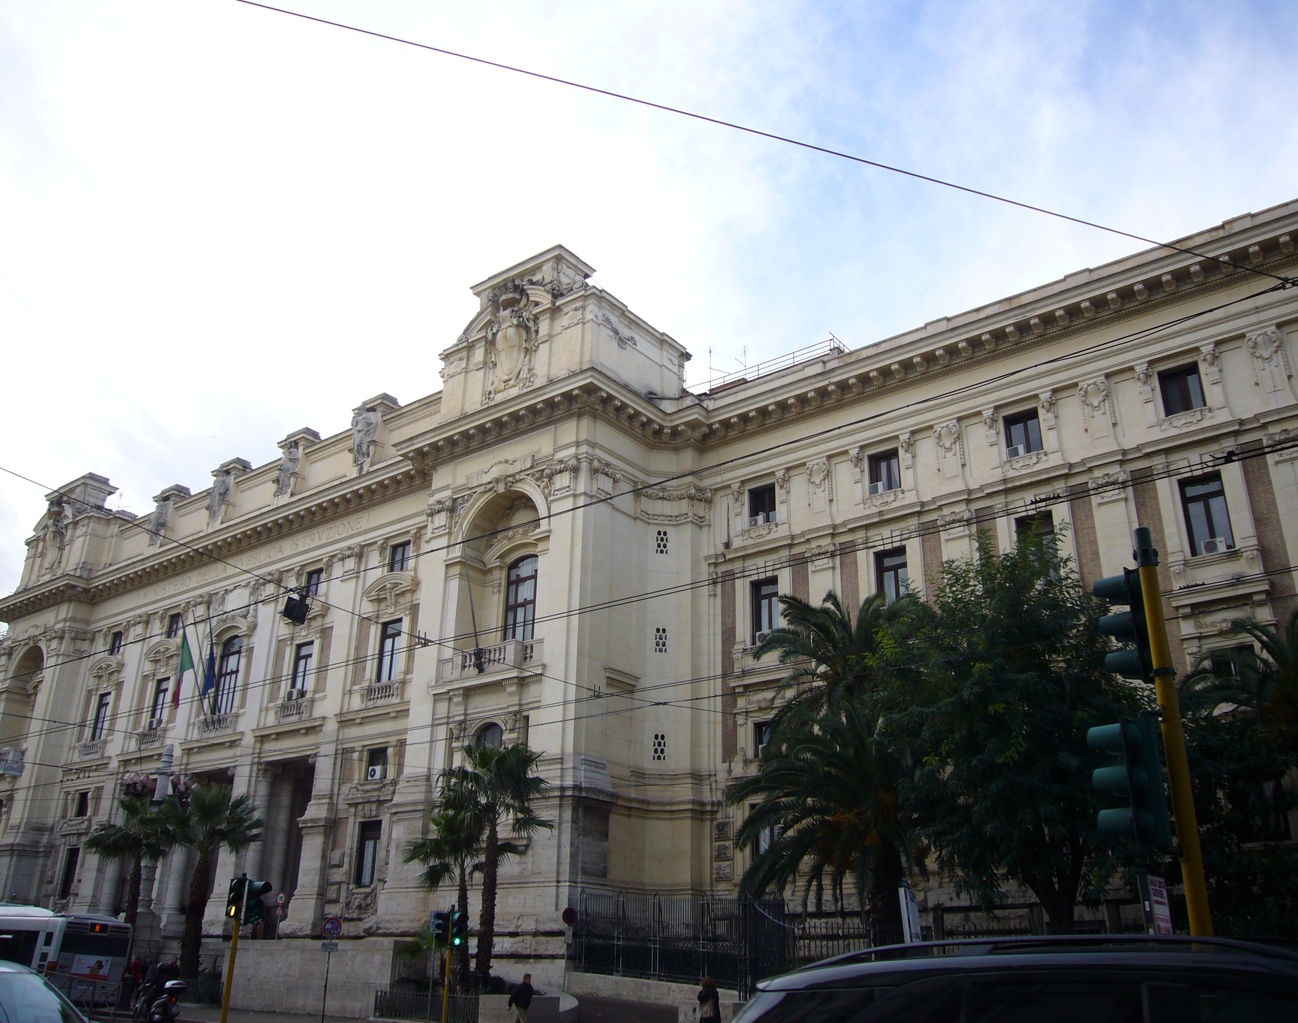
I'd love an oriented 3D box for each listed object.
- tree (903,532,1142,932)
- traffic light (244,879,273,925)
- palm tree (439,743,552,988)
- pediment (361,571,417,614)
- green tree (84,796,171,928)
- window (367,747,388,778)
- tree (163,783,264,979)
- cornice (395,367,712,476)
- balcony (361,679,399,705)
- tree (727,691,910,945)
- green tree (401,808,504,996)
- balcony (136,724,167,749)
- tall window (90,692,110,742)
[{"bbox_3d":[10.746,6.934,30.667,6.400,13.480,6.400,-7,-24,18],"label":"tree"},{"bbox_3d":[-8.524,8.478,23.952,0.500,0.960,0.380,-5,-23,14],"label":"traffic light"},{"bbox_3d":[-5.744,13.032,40.341,4.000,9.100,4.000,1,-23,0],"label":"palm tree"},{"bbox_3d":[-13.126,4.269,56.156,3.750,2.050,0.650,-16,-28,35],"label":"pediment"},{"bbox_3d":[-25.249,18.194,52.853,4.000,9.300,4.000,11,-25,-22],"label":"green tree"},{"bbox_3d":[-13.420,12.400,54.449,1.500,1.450,0.300,-16,-28,35],"label":"window"},{"bbox_3d":[-18.425,15.514,45.800,4.200,8.300,4.200,-16,-28,35],"label":"tree"},{"bbox_3d":[-5.493,-3.438,55.304,15.100,1.600,6.350,-16,-28,35],"label":"cornice"},{"bbox_3d":[-13.550,9.149,55.453,2.850,0.980,0.550,-16,-28,35],"label":"balcony"},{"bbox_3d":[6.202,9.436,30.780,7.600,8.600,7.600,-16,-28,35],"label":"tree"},{"bbox_3d":[-7.268,14.479,41.011,3.600,6.800,3.600,1,-23,0],"label":"green tree"},{"bbox_3d":[-30.912,14.027,68.227,3.000,1.050,0.550,-16,-28,35],"label":"balcony"},{"bbox_3d":[-36.924,13.924,74.528,1.500,3.200,0.300,-16,-28,35],"label":"tall window"}]

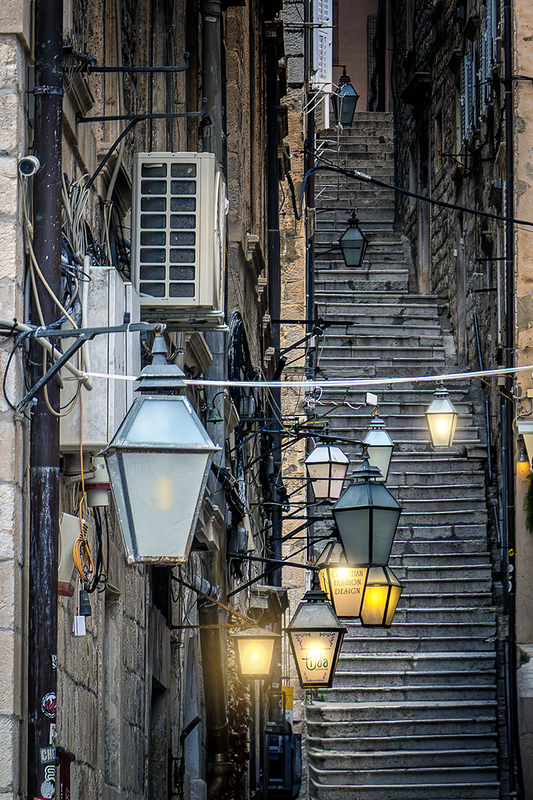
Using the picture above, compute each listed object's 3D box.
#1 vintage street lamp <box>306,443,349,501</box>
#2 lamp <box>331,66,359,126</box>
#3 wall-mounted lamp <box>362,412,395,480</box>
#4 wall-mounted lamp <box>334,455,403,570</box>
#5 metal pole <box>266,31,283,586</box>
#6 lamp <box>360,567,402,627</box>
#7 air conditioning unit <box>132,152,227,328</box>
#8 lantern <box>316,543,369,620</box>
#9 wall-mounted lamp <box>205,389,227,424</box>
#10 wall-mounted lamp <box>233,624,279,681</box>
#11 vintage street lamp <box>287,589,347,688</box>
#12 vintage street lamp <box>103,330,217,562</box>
[{"bbox_3d":[0.814,0.928,43.000,0.430,0.850,0.430,-5,-8,41],"label":"vintage street lamp"},{"bbox_3d":[1.255,-4.852,51.500,0.410,0.960,0.410,2,-6,-17],"label":"lamp"},{"bbox_3d":[1.484,0.614,42.500,0.420,0.960,0.420,0,-6,2],"label":"wall-mounted lamp"},{"bbox_3d":[0.830,0.896,26.600,0.430,0.950,0.430,-6,-8,43],"label":"wall-mounted lamp"},{"bbox_3d":[0.084,-0.876,30.003,0.115,5.220,0.115,0,-6,0],"label":"metal pole"},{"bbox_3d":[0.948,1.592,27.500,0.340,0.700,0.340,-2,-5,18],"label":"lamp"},{"bbox_3d":[-0.321,-0.596,12.398,0.320,0.580,0.800,0,-5,2],"label":"air conditioning unit"},{"bbox_3d":[0.566,1.270,24.000,0.330,0.700,0.330,2,-5,-16],"label":"lantern"},{"bbox_3d":[-0.279,0.042,18.000,0.120,0.195,0.105,0,-5,2],"label":"wall-mounted lamp"},{"bbox_3d":[-0.052,1.401,17.800,0.280,0.300,0.280,0,-5,-2],"label":"wall-mounted lamp"},{"bbox_3d":[0.416,1.951,26.800,0.450,0.910,0.450,-1,-6,7],"label":"vintage street lamp"},{"bbox_3d":[-0.428,0.188,13.000,0.450,0.940,0.450,1,-6,-8],"label":"vintage street lamp"}]

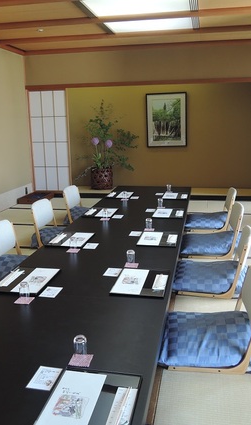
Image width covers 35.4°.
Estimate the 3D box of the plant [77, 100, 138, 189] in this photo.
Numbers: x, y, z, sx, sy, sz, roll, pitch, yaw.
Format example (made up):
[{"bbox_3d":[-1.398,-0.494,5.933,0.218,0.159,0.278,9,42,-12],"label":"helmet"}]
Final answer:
[{"bbox_3d":[-0.347,-1.184,6.986,1.160,1.580,0.750,1,14,11],"label":"plant"}]

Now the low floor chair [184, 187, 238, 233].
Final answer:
[{"bbox_3d":[1.043,-0.066,4.884,0.590,0.500,0.490,1,14,11],"label":"low floor chair"}]

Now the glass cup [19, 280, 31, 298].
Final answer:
[{"bbox_3d":[-0.569,0.443,2.233,0.058,0.078,0.058,-1,14,0],"label":"glass cup"}]

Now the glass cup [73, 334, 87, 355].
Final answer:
[{"bbox_3d":[-0.187,0.575,1.653,0.057,0.092,0.057,-1,13,0],"label":"glass cup"}]

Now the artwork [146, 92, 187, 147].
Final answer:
[{"bbox_3d":[0.739,-1.635,7.010,0.715,0.935,0.030,2,14,11],"label":"artwork"}]

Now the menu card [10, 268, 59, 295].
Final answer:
[{"bbox_3d":[-0.548,0.420,2.434,0.170,0.006,0.370,2,14,11],"label":"menu card"}]

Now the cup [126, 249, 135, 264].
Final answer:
[{"bbox_3d":[0.041,0.318,2.712,0.057,0.092,0.057,1,14,11],"label":"cup"}]

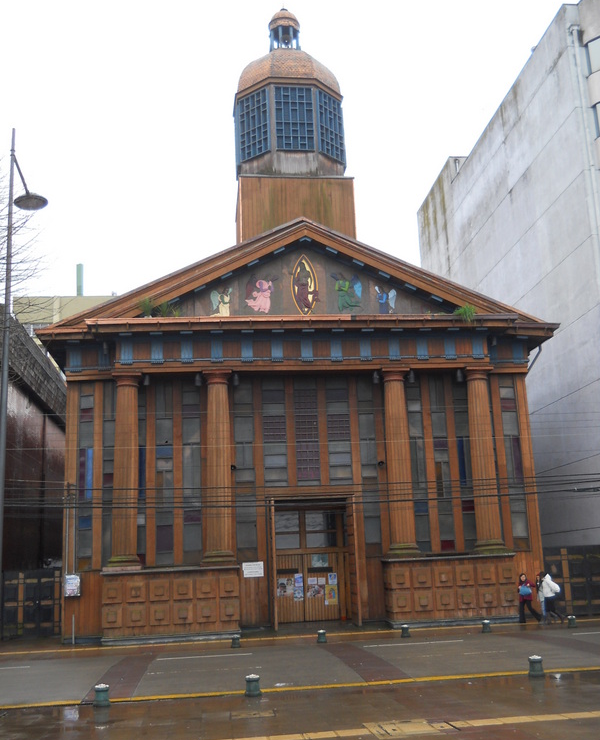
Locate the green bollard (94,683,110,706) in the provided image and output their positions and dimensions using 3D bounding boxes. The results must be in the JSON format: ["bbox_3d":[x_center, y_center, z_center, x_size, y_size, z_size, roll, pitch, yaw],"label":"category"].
[{"bbox_3d":[-3.321,5.484,14.425,0.278,0.310,0.278,0,-13,-8],"label":"green bollard"}]

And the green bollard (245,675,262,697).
[{"bbox_3d":[-0.808,5.476,14.845,0.286,0.317,0.286,0,-13,-8],"label":"green bollard"}]

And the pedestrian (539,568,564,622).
[{"bbox_3d":[8.202,7.514,28.232,0.750,1.645,0.550,0,-13,-10],"label":"pedestrian"}]

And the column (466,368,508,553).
[{"bbox_3d":[6.665,3.154,30.982,1.050,6.705,1.050,0,-13,-8],"label":"column"}]

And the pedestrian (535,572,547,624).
[{"bbox_3d":[7.994,7.606,28.482,0.600,1.644,0.500,2,-13,-18],"label":"pedestrian"}]

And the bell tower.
[{"bbox_3d":[-0.508,-10.044,35.950,4.433,11.704,4.433,0,-13,-8],"label":"bell tower"}]

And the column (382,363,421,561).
[{"bbox_3d":[3.537,3.205,30.548,1.050,6.730,1.050,0,-13,-8],"label":"column"}]

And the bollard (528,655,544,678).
[{"bbox_3d":[4.372,5.488,15.846,0.287,0.340,0.287,0,-13,-8],"label":"bollard"}]

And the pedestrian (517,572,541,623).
[{"bbox_3d":[7.505,7.542,28.275,0.650,1.584,0.500,4,-14,-27],"label":"pedestrian"}]

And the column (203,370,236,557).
[{"bbox_3d":[-2.840,3.248,29.677,1.050,6.705,1.050,0,-13,-8],"label":"column"}]

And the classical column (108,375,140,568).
[{"bbox_3d":[-5.938,3.346,29.236,1.050,6.580,1.050,0,-13,-8],"label":"classical column"}]

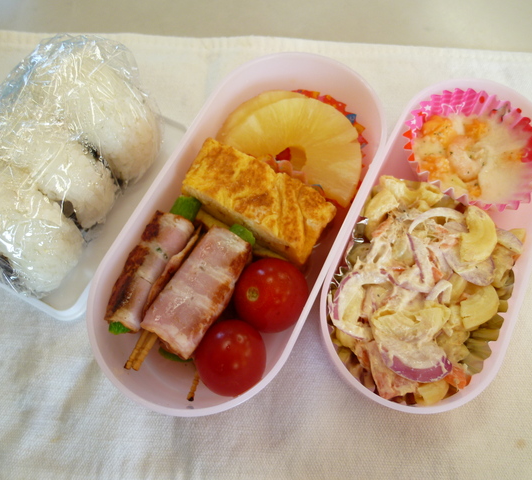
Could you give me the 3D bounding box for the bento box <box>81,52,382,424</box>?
[{"bbox_3d":[-0.007,-0.005,0.209,0.084,0.047,0.172,26,73,10],"label":"bento box"}]

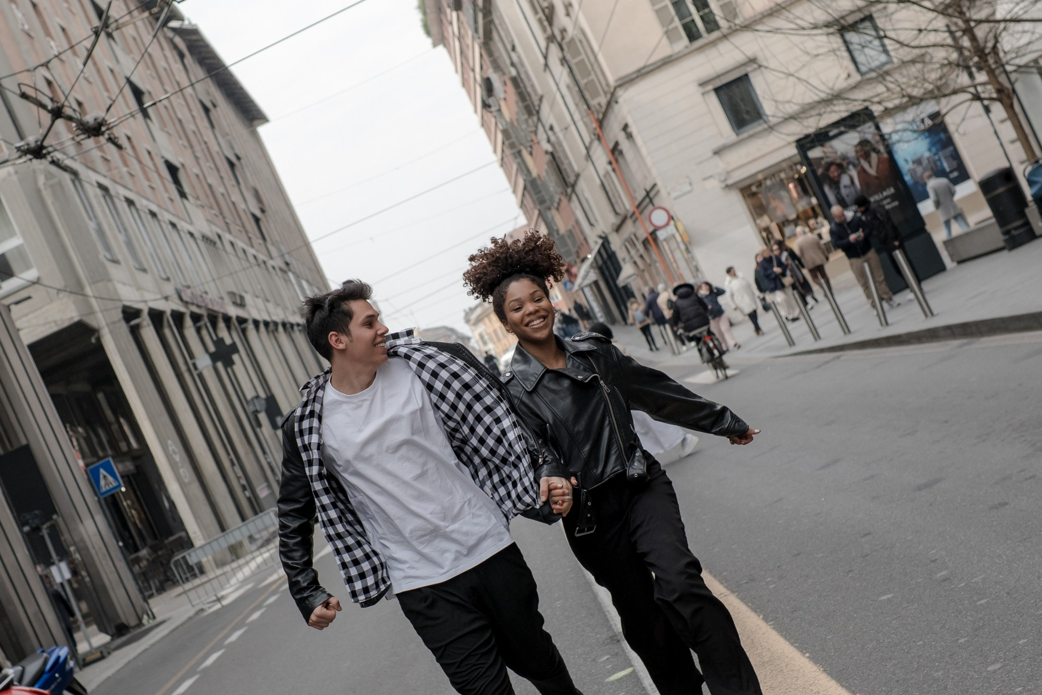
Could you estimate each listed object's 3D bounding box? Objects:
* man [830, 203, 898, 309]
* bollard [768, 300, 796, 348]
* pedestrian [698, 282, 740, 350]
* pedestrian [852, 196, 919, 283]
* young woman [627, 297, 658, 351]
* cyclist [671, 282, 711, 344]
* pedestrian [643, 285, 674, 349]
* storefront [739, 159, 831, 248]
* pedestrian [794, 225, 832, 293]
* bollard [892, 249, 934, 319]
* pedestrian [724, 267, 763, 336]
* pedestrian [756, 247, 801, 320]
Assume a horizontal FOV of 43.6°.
[{"bbox_3d":[4.992,-1.305,19.100,0.580,1.710,0.480,-25,-1,-7],"label":"man"},{"bbox_3d":[4.736,-0.428,23.600,0.100,0.870,0.100,-25,-1,11],"label":"bollard"},{"bbox_3d":[4.506,-0.722,29.300,0.620,1.640,0.500,-25,-1,21],"label":"pedestrian"},{"bbox_3d":[5.474,-1.492,19.400,0.450,1.730,0.550,-24,-2,-32],"label":"pedestrian"},{"bbox_3d":[3.536,-0.658,37.600,0.520,1.670,0.420,-25,-1,-24],"label":"young woman"},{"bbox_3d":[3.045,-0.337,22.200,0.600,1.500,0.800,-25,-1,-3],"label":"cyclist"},{"bbox_3d":[3.909,-0.856,36.800,0.520,1.790,0.450,-25,-1,-34],"label":"pedestrian"},{"bbox_3d":[7.028,-3.396,34.000,1.850,2.650,0.500,-25,0,-3],"label":"storefront"},{"bbox_3d":[6.438,-1.861,28.500,0.540,1.690,0.500,-25,-1,15],"label":"pedestrian"},{"bbox_3d":[4.728,-0.760,15.700,0.110,0.910,0.110,-25,0,0],"label":"bollard"},{"bbox_3d":[4.920,-1.037,28.600,0.580,1.650,0.450,-25,-1,-45],"label":"pedestrian"},{"bbox_3d":[5.588,-1.397,28.300,0.450,1.660,0.530,-26,-1,44],"label":"pedestrian"}]

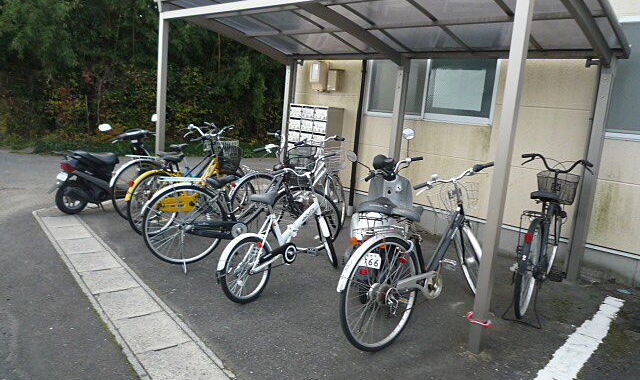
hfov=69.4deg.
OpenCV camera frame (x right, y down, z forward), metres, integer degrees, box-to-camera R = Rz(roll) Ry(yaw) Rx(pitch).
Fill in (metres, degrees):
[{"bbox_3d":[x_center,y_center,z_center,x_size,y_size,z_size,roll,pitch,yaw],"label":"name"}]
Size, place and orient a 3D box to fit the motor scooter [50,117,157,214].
[{"bbox_3d":[-2.625,-0.327,5.855,0.620,1.100,1.620,11,12,33],"label":"motor scooter"}]

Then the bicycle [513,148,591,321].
[{"bbox_3d":[1.753,0.335,3.599,0.570,1.060,1.780,11,13,33],"label":"bicycle"}]

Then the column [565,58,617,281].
[{"bbox_3d":[2.399,-0.149,4.065,0.095,1.930,0.090,12,13,42],"label":"column"}]

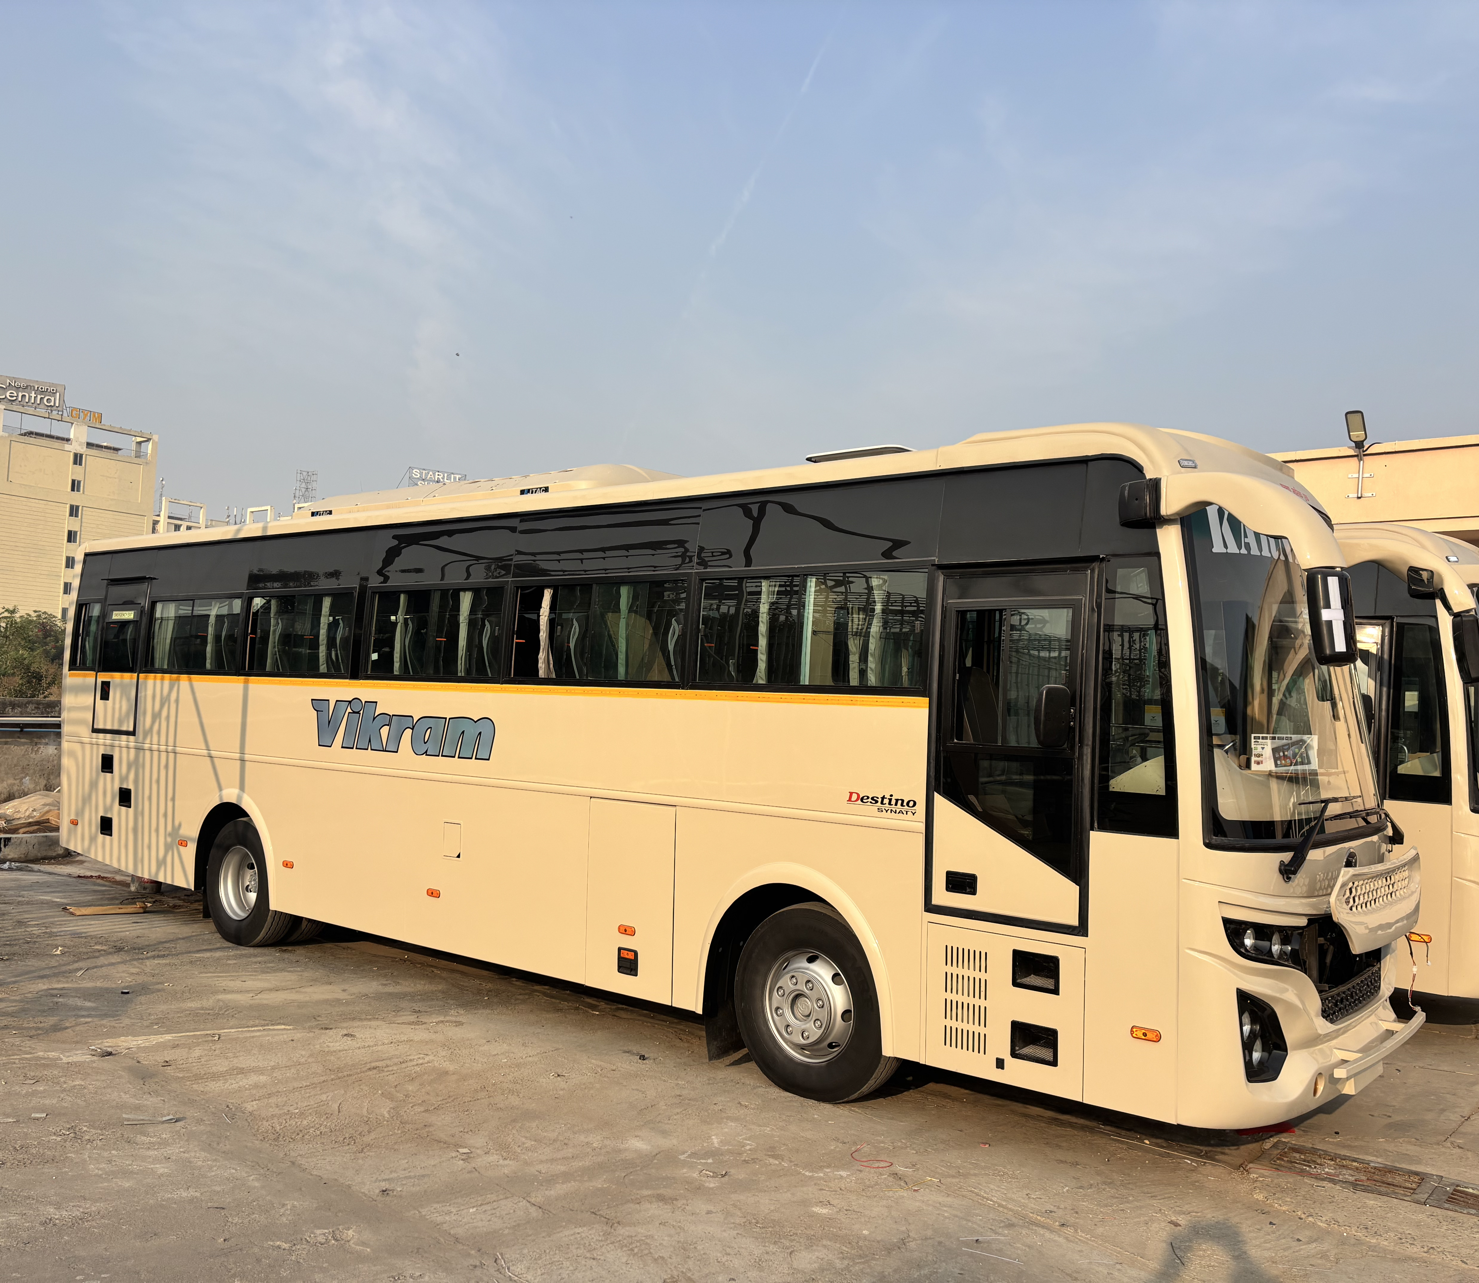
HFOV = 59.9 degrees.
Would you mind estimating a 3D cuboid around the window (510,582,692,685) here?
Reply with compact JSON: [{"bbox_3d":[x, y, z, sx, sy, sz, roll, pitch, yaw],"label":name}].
[{"bbox_3d":[-0.875,-0.056,7.780,1.485,0.591,0.050,0,-6,39],"label":"window"}]

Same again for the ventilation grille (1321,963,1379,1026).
[{"bbox_3d":[2.979,1.711,6.253,0.090,0.185,0.850,0,-2,39],"label":"ventilation grille"}]

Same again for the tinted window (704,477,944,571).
[{"bbox_3d":[0.394,-0.597,6.838,1.579,0.412,0.050,0,-10,39],"label":"tinted window"}]

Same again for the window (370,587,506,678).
[{"bbox_3d":[-2.225,-0.067,9.345,1.559,0.647,0.040,0,-4,39],"label":"window"}]

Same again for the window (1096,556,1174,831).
[{"bbox_3d":[1.880,0.252,6.056,0.389,1.300,0.040,0,-4,39],"label":"window"}]

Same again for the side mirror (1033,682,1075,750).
[{"bbox_3d":[1.395,0.332,5.707,0.165,0.285,0.085,2,-2,-33],"label":"side mirror"}]

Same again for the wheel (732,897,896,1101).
[{"bbox_3d":[0.455,1.943,6.926,1.010,1.010,0.300,0,-2,39],"label":"wheel"}]

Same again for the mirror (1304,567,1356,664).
[{"bbox_3d":[2.290,-0.093,4.975,0.195,0.368,0.100,2,-9,-36],"label":"mirror"}]

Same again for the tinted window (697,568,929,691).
[{"bbox_3d":[0.341,-0.059,6.794,1.526,0.596,0.050,0,-6,39],"label":"tinted window"}]

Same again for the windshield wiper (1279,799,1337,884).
[{"bbox_3d":[2.636,0.929,5.962,0.120,0.330,0.700,0,-4,39],"label":"windshield wiper"}]

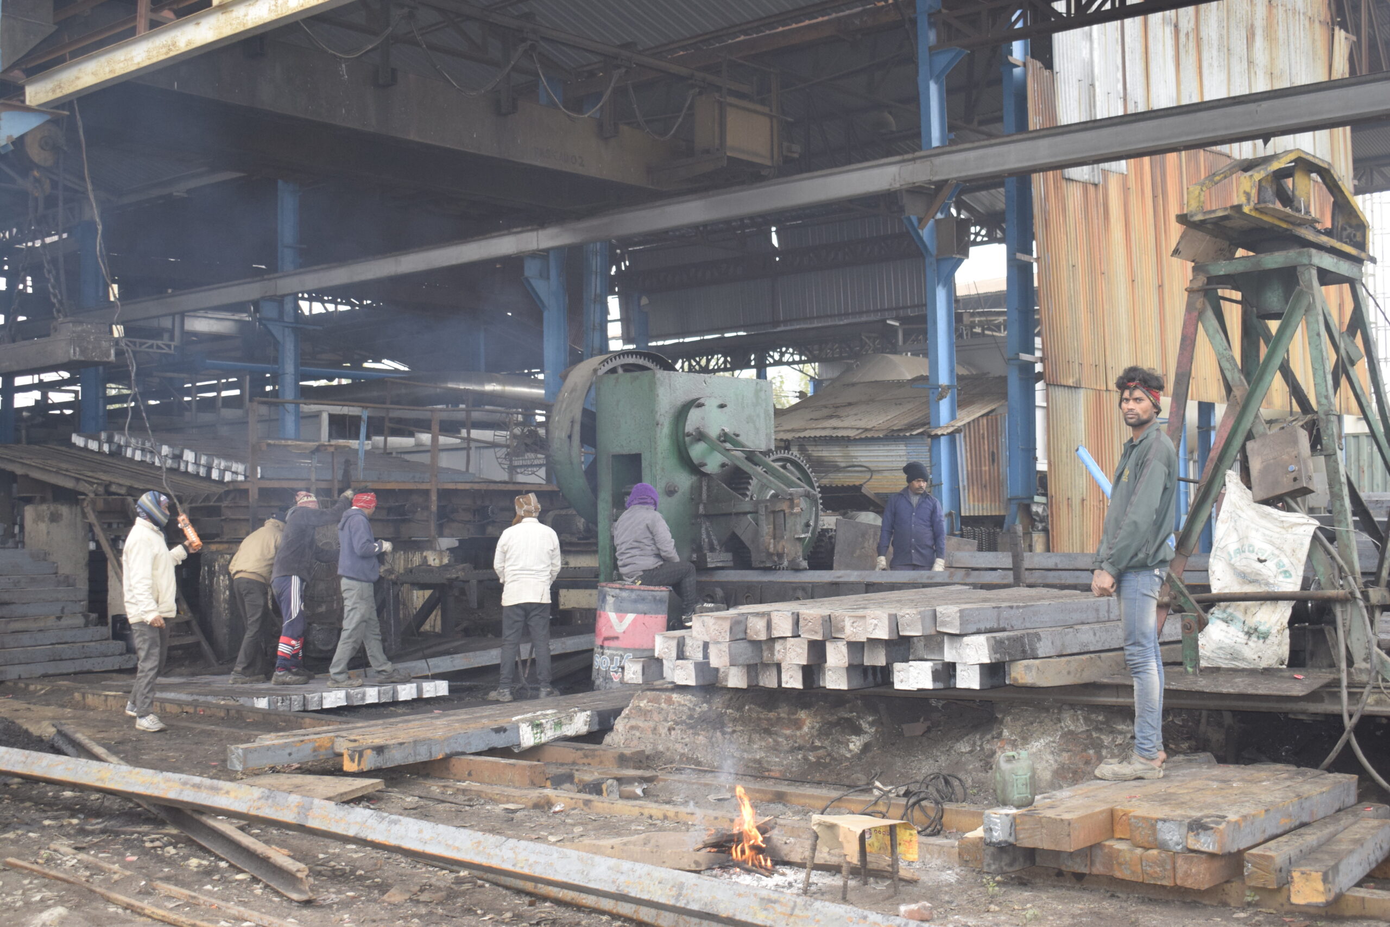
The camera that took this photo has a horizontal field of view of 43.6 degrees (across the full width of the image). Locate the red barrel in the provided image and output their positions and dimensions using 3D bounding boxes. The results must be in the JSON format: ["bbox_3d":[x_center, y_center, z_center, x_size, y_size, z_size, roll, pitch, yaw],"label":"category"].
[{"bbox_3d":[-0.526,1.436,14.400,0.600,0.880,0.600,-1,-2,0],"label":"red barrel"}]

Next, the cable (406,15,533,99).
[{"bbox_3d":[-2.298,-4.122,17.894,0.100,0.730,1.704,-3,-3,41],"label":"cable"}]

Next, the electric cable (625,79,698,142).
[{"bbox_3d":[-0.343,-4.091,20.174,0.100,0.730,1.268,-3,-3,41],"label":"electric cable"}]

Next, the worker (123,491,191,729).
[{"bbox_3d":[-3.862,1.035,12.400,0.420,1.680,0.440,-2,-2,18],"label":"worker"}]

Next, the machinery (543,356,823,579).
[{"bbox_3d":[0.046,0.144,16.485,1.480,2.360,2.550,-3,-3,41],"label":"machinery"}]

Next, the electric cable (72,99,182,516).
[{"bbox_3d":[-4.308,-1.274,13.125,0.200,3.400,1.897,1,-3,-41],"label":"electric cable"}]

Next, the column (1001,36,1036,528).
[{"bbox_3d":[3.581,-2.106,19.200,0.150,5.736,0.340,-3,-3,41],"label":"column"}]

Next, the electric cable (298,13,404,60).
[{"bbox_3d":[-3.382,-4.181,16.633,0.100,0.670,1.522,-3,-3,41],"label":"electric cable"}]

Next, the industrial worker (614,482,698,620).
[{"bbox_3d":[-0.335,0.740,14.700,0.620,1.150,0.450,1,-3,-37],"label":"industrial worker"}]

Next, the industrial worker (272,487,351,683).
[{"bbox_3d":[-3.134,1.004,14.150,0.560,1.630,0.450,0,-2,-28],"label":"industrial worker"}]

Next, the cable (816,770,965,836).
[{"bbox_3d":[0.912,1.537,8.000,0.670,0.240,0.500,-1,-2,0],"label":"cable"}]

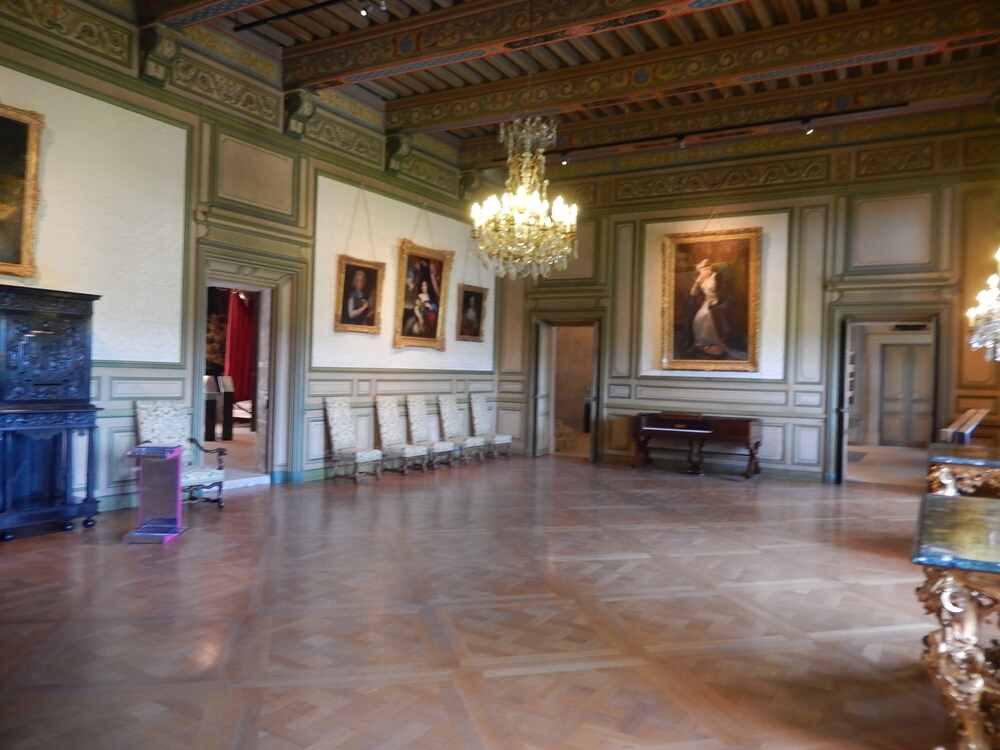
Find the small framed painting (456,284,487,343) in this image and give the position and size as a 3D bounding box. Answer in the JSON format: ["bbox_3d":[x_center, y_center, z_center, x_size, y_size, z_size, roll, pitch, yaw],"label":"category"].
[{"bbox_3d":[-0.464,-1.066,12.694,0.072,0.976,0.896,6,3,31],"label":"small framed painting"}]

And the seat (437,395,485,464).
[{"bbox_3d":[-0.658,0.931,12.539,0.585,1.161,0.537,2,0,31],"label":"seat"}]

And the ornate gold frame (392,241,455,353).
[{"bbox_3d":[-1.238,-1.262,11.812,0.087,1.675,1.280,5,2,31],"label":"ornate gold frame"}]

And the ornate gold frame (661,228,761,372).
[{"bbox_3d":[3.519,-1.228,12.067,1.580,2.299,0.095,2,3,31],"label":"ornate gold frame"}]

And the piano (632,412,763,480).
[{"bbox_3d":[3.060,1.081,11.376,1.808,0.984,0.704,2,1,31],"label":"piano"}]

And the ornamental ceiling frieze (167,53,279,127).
[{"bbox_3d":[-3.086,-3.246,8.276,0.064,0.376,1.488,2,1,31],"label":"ornamental ceiling frieze"}]

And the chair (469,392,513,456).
[{"bbox_3d":[-0.157,0.897,12.878,0.576,1.120,0.528,2,1,31],"label":"chair"}]

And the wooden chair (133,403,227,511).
[{"bbox_3d":[-3.326,0.853,7.535,0.608,1.128,0.712,2,1,31],"label":"wooden chair"}]

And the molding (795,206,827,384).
[{"bbox_3d":[4.883,-1.256,11.338,0.390,2.797,0.032,2,0,31],"label":"molding"}]

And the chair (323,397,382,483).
[{"bbox_3d":[-1.979,0.874,9.810,0.592,1.120,0.528,2,1,31],"label":"chair"}]

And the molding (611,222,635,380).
[{"bbox_3d":[2.098,-1.284,12.299,0.373,2.656,0.040,2,1,31],"label":"molding"}]

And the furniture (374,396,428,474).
[{"bbox_3d":[-1.541,0.913,11.155,0.622,1.137,0.540,2,0,32],"label":"furniture"}]

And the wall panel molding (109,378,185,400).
[{"bbox_3d":[-3.807,0.154,7.846,0.032,0.243,0.877,2,0,31],"label":"wall panel molding"}]

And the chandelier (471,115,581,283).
[{"bbox_3d":[0.222,-1.509,6.251,0.920,1.368,0.920,2,1,0],"label":"chandelier"}]

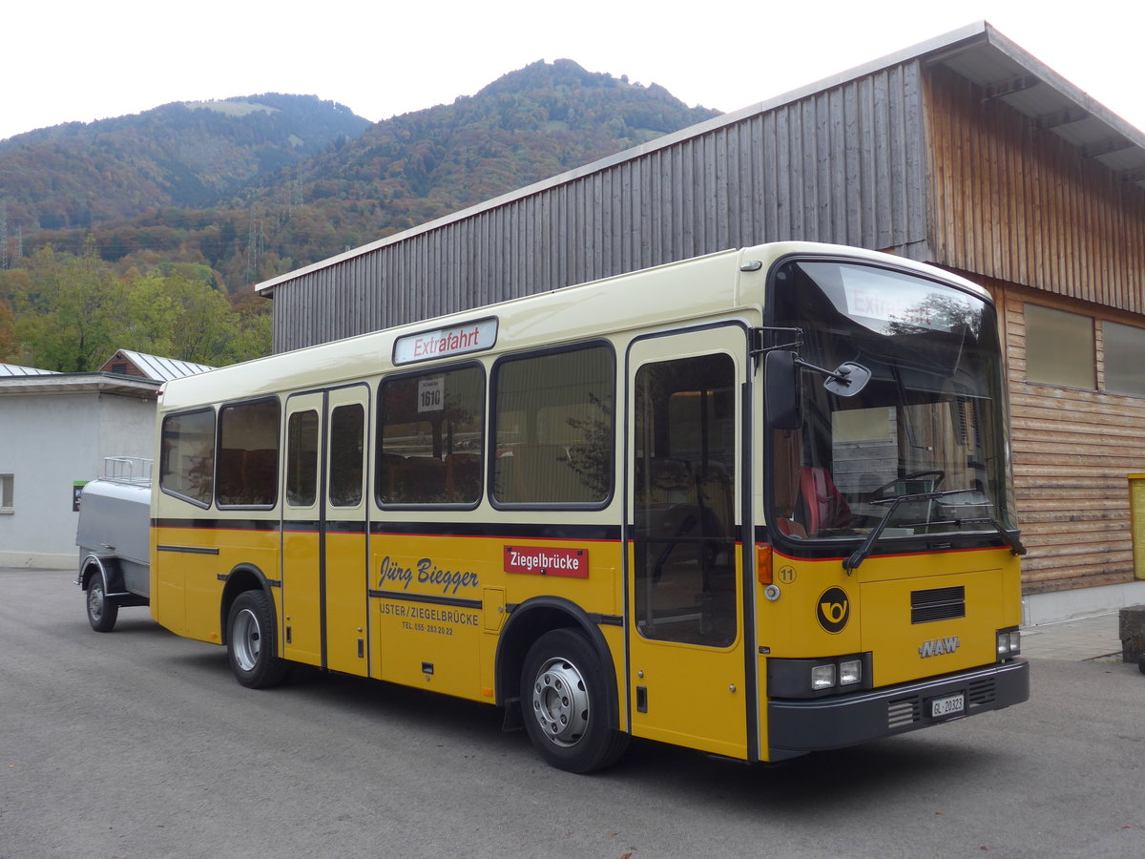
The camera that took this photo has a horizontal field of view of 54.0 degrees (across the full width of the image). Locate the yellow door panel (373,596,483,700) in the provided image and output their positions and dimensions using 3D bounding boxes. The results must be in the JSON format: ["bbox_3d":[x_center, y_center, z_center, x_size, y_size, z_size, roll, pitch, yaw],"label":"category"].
[{"bbox_3d":[-0.988,1.468,7.652,0.050,0.587,1.359,2,-4,-40],"label":"yellow door panel"}]

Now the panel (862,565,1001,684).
[{"bbox_3d":[1.926,1.033,5.962,1.344,0.515,0.050,2,-4,-40],"label":"panel"}]

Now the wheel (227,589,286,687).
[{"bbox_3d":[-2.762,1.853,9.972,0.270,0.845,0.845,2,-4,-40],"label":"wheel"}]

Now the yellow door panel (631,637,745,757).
[{"bbox_3d":[0.598,1.361,5.765,0.050,0.514,0.833,2,-4,-40],"label":"yellow door panel"}]

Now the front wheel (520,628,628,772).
[{"bbox_3d":[0.022,1.610,6.716,0.250,0.835,0.835,2,-4,-40],"label":"front wheel"}]

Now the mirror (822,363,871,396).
[{"bbox_3d":[1.297,-0.236,5.300,0.155,0.050,0.180,26,56,34],"label":"mirror"}]

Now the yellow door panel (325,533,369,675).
[{"bbox_3d":[-1.679,1.308,8.483,0.050,1.039,0.624,2,-4,-40],"label":"yellow door panel"}]

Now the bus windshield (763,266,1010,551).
[{"bbox_3d":[1.835,-0.149,6.095,2.200,1.420,0.280,2,-4,-40],"label":"bus windshield"}]

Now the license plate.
[{"bbox_3d":[1.980,1.456,5.922,0.300,0.081,0.015,2,-4,-40],"label":"license plate"}]

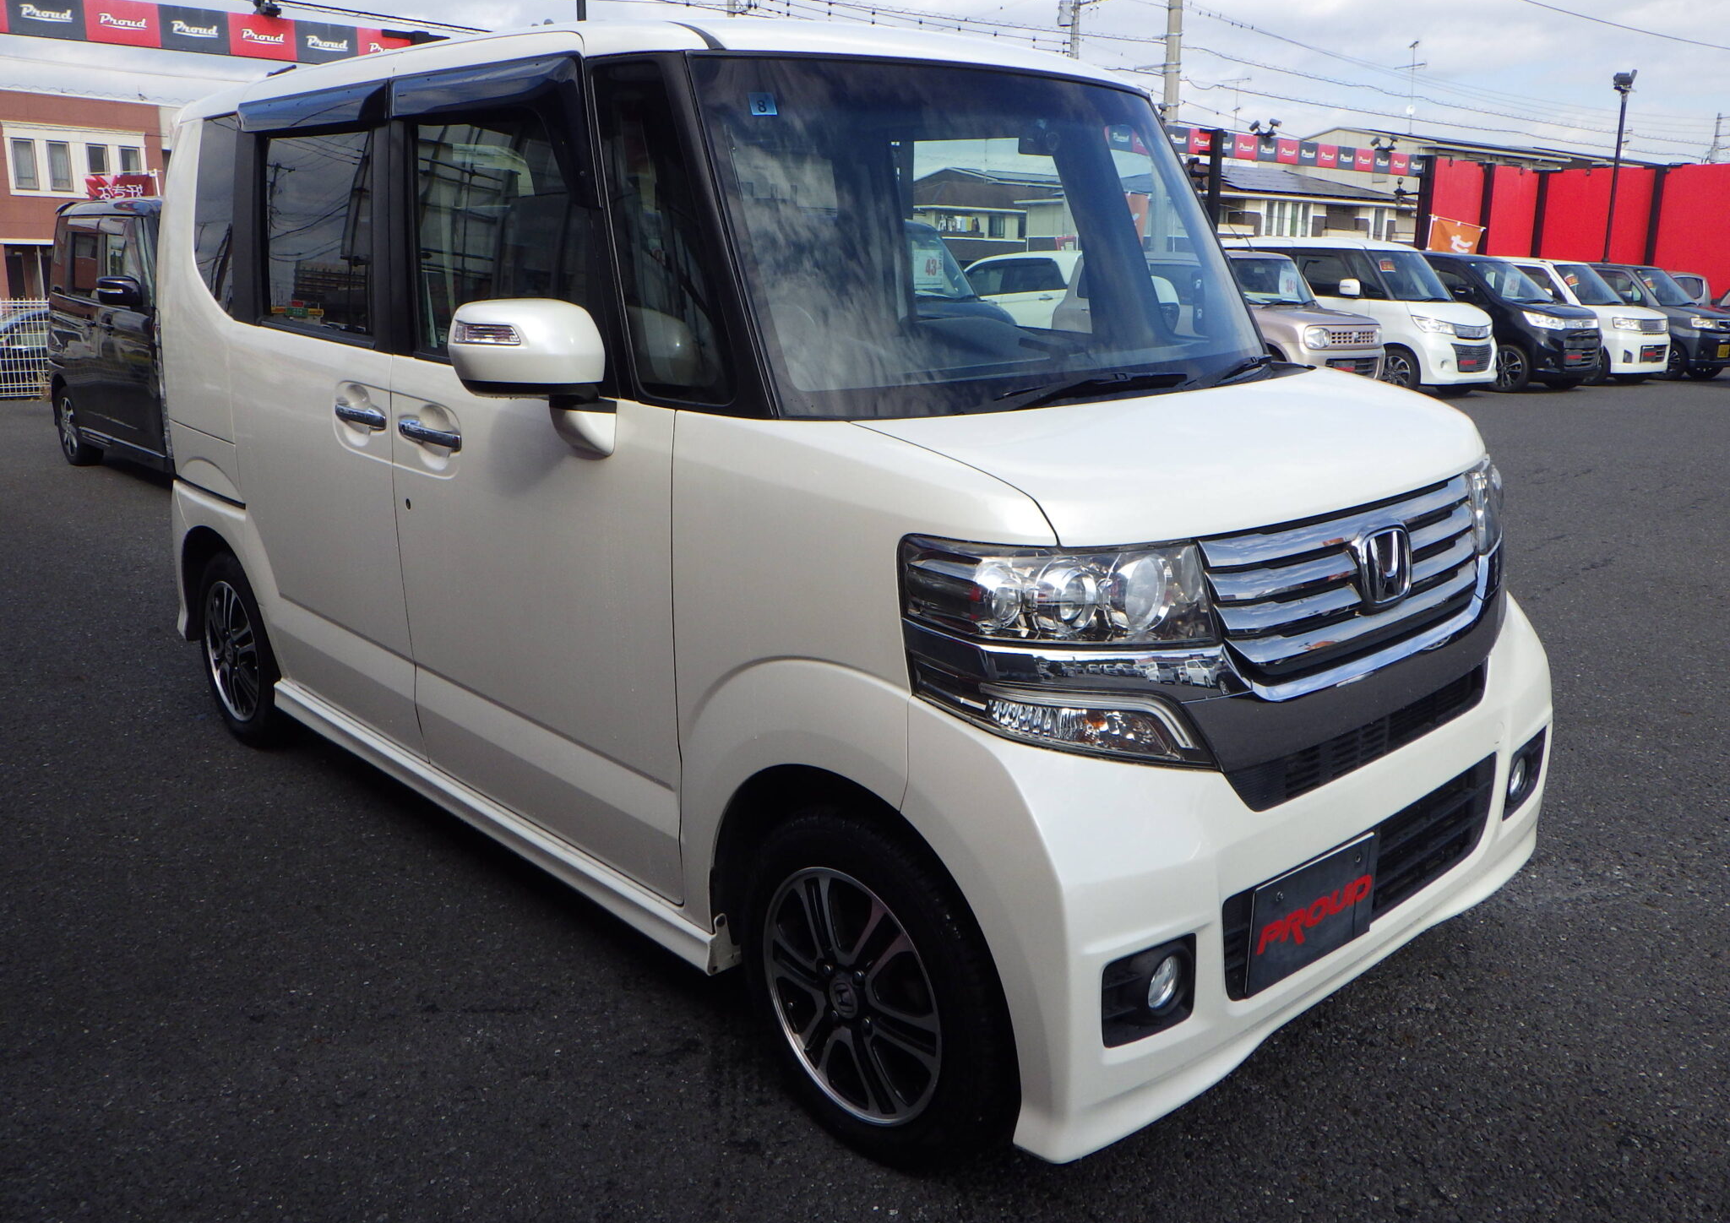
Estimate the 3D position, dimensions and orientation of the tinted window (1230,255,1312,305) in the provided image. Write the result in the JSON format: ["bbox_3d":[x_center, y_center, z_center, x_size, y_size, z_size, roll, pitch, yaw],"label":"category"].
[{"bbox_3d":[4.324,-3.542,15.000,1.380,0.550,0.150,-10,-7,-37],"label":"tinted window"}]

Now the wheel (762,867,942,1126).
[{"bbox_3d":[0.015,0.574,2.150,0.140,0.397,0.397,-13,20,-42],"label":"wheel"}]

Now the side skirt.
[{"bbox_3d":[-0.873,0.387,3.019,0.090,0.095,1.870,-13,20,-42],"label":"side skirt"}]

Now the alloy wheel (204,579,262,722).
[{"bbox_3d":[-1.716,0.102,3.920,0.140,0.397,0.397,-13,20,-42],"label":"alloy wheel"}]

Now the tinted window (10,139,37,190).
[{"bbox_3d":[-20.431,-10.853,34.000,0.120,1.250,0.660,9,16,29],"label":"tinted window"}]

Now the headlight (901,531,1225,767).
[{"bbox_3d":[0.262,0.059,1.848,0.335,0.320,0.315,-13,19,-41],"label":"headlight"}]

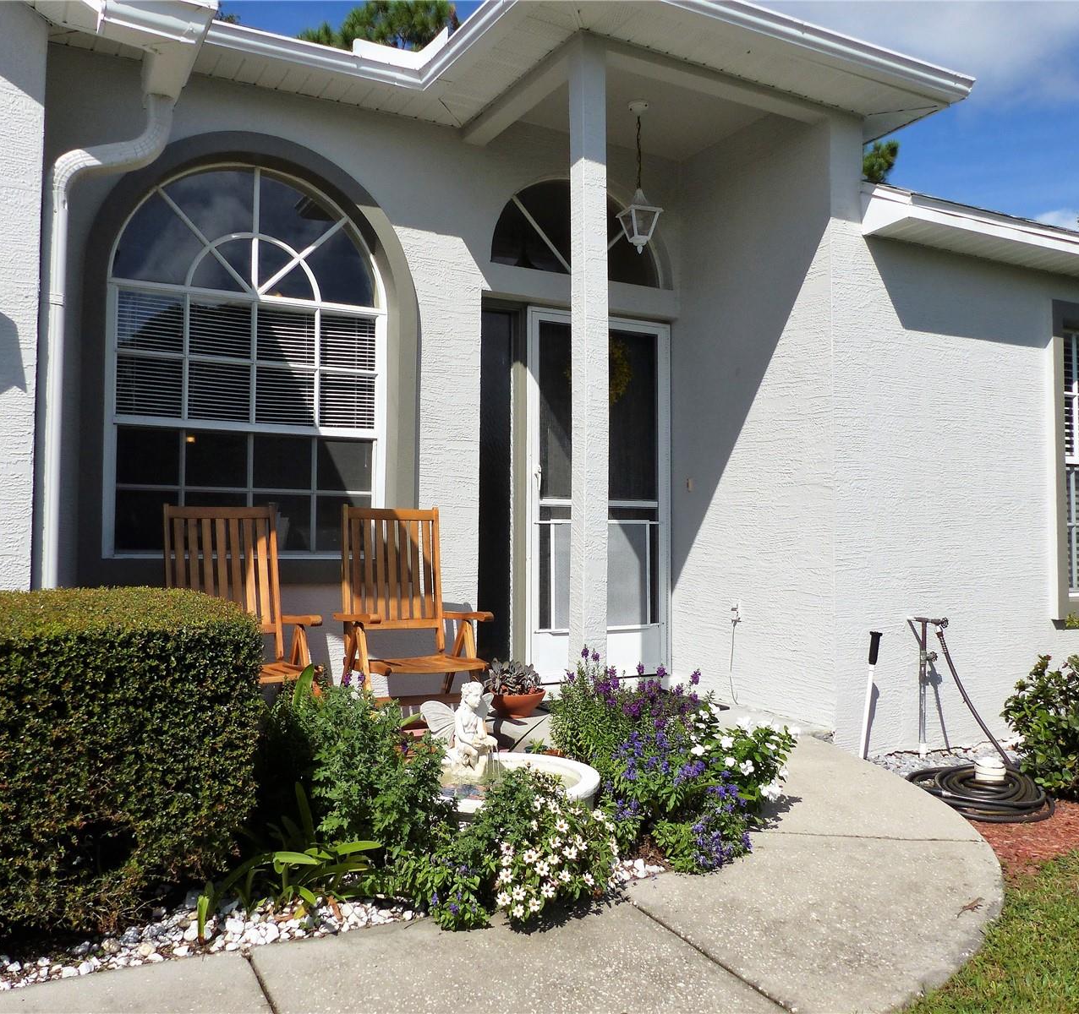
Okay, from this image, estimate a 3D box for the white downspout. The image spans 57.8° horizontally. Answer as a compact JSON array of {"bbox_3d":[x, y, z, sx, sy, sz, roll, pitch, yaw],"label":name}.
[{"bbox_3d":[-1.395,-0.125,3.141,0.340,2.340,0.360,1,-2,-29],"label":"white downspout"}]

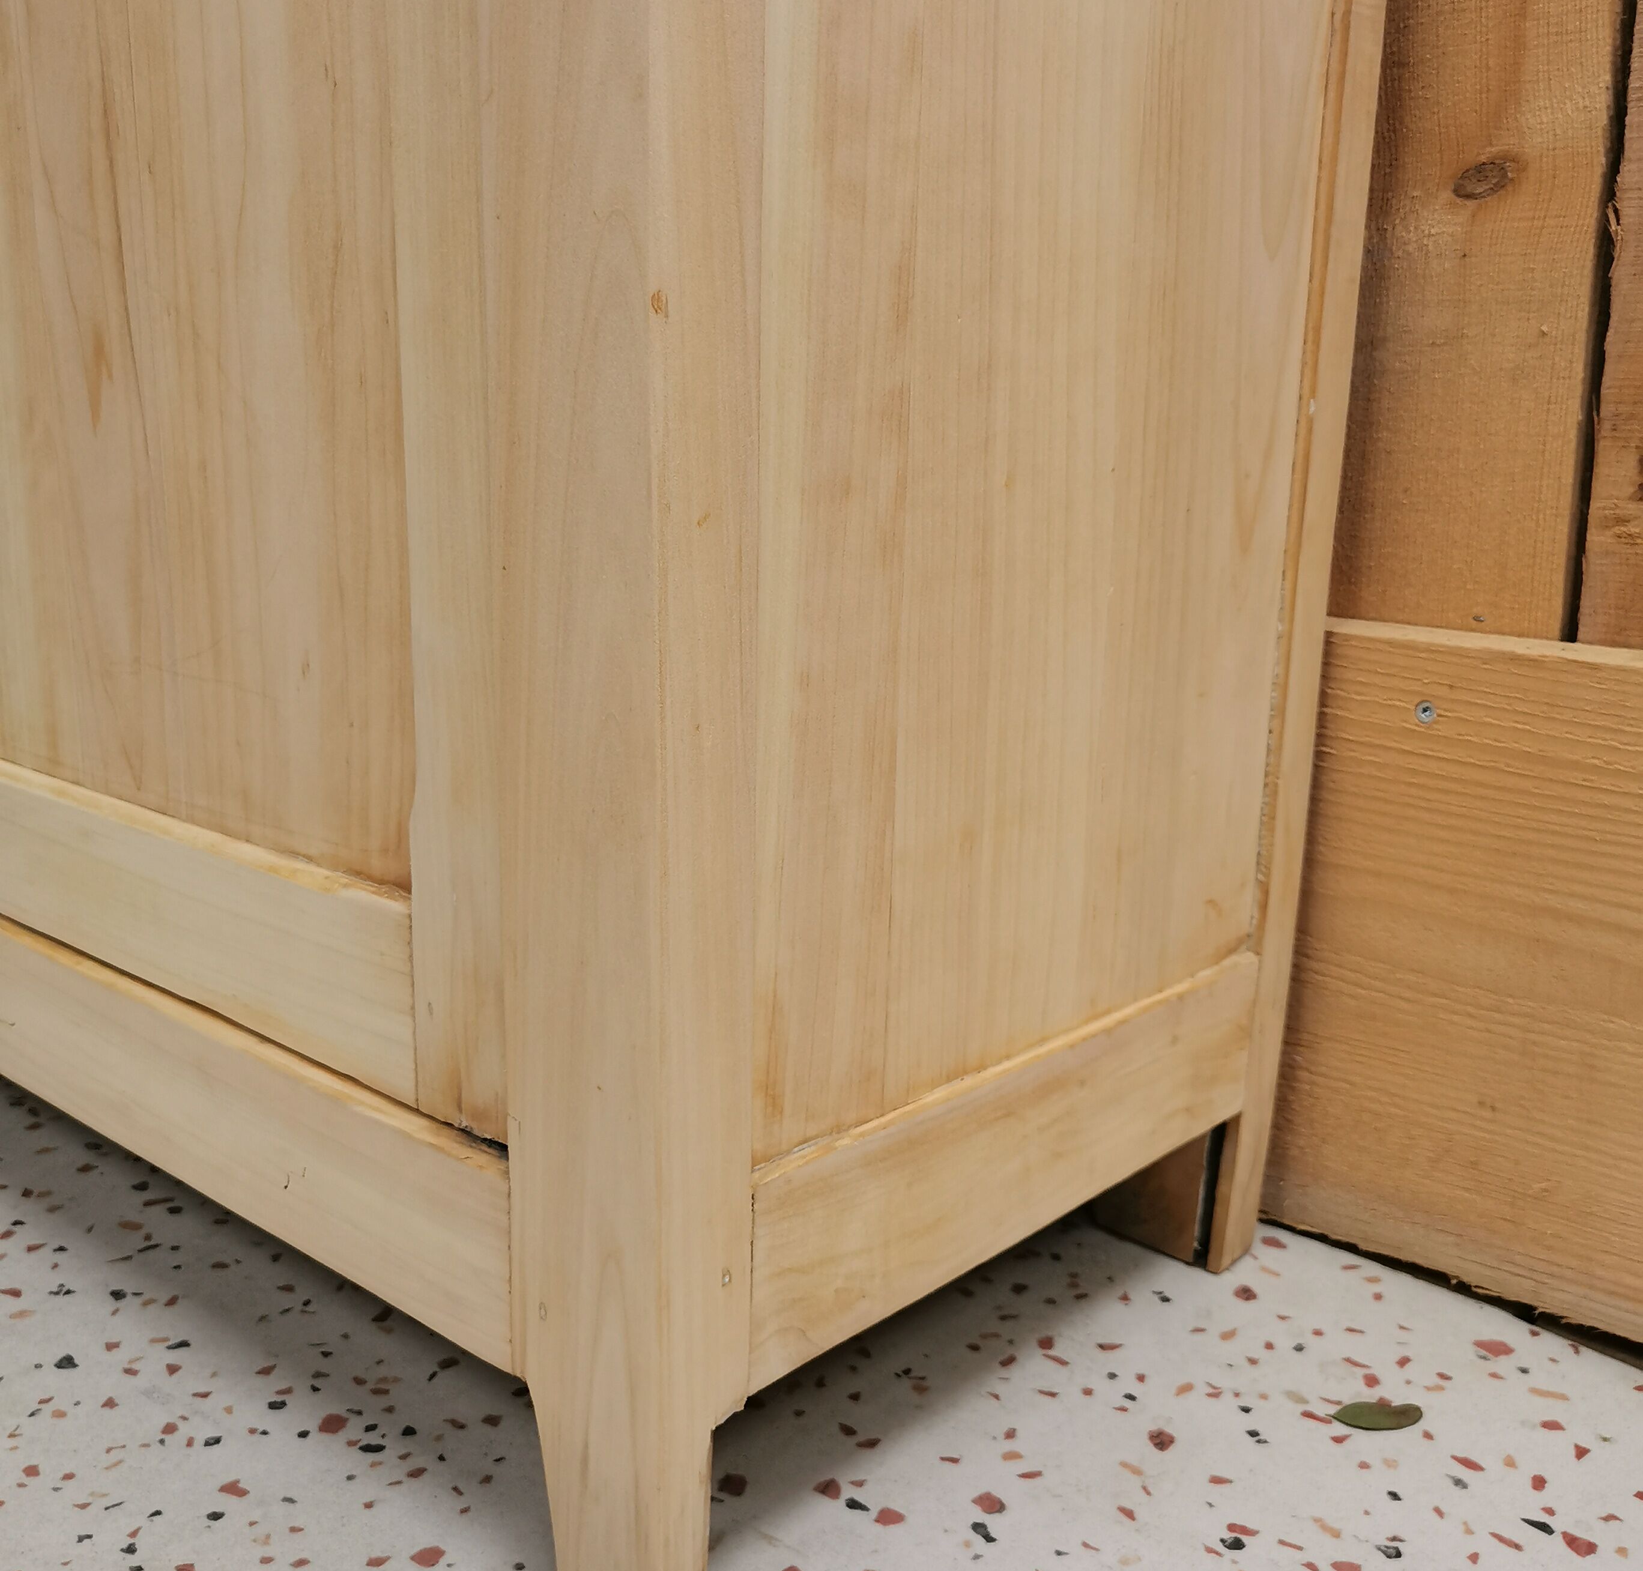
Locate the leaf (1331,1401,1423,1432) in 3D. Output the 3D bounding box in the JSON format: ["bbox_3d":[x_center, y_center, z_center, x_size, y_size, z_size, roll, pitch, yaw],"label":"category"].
[{"bbox_3d":[0.208,0.237,0.689,0.035,0.004,0.018,1,13,0],"label":"leaf"}]

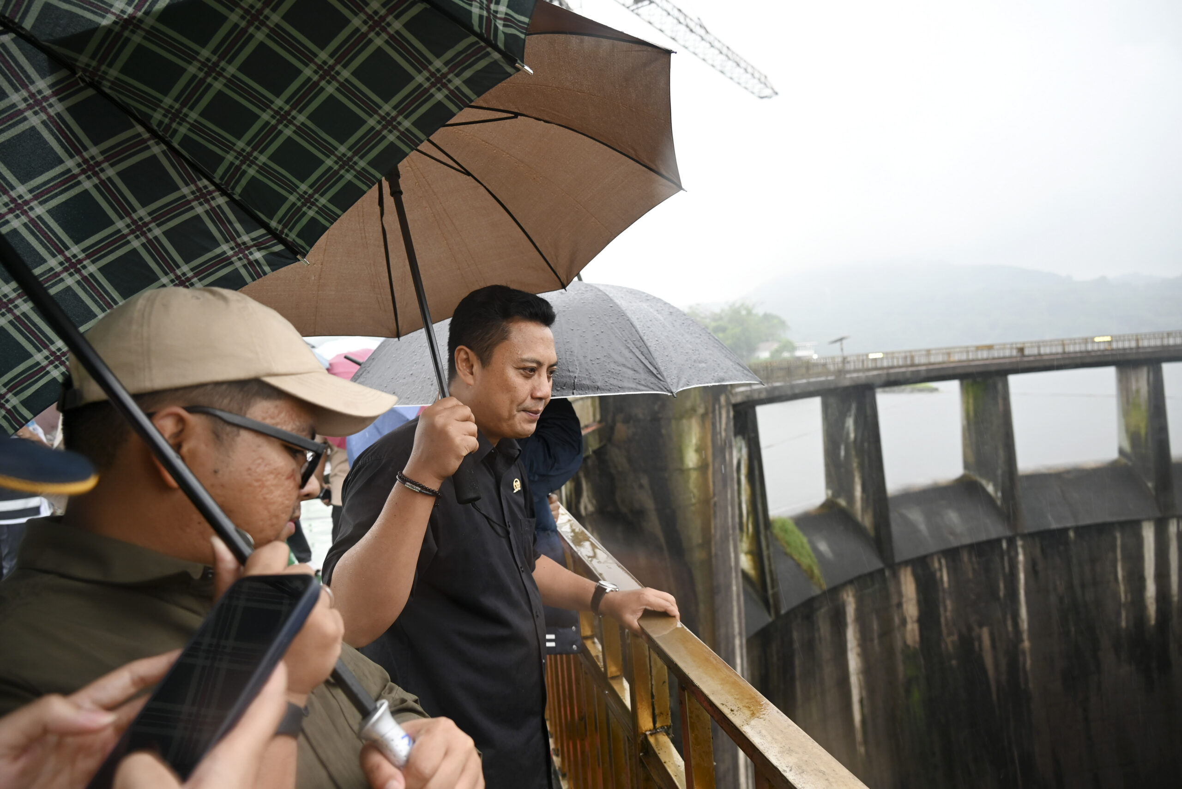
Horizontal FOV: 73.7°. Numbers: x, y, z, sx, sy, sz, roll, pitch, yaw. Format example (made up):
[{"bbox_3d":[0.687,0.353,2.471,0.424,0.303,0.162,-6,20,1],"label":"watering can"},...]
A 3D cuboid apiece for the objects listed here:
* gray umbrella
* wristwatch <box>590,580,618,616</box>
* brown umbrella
[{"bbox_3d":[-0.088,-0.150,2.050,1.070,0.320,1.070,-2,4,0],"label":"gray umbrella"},{"bbox_3d":[0.024,0.355,1.370,0.042,0.056,0.062,12,-4,38],"label":"wristwatch"},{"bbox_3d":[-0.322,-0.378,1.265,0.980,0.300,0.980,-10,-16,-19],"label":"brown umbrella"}]

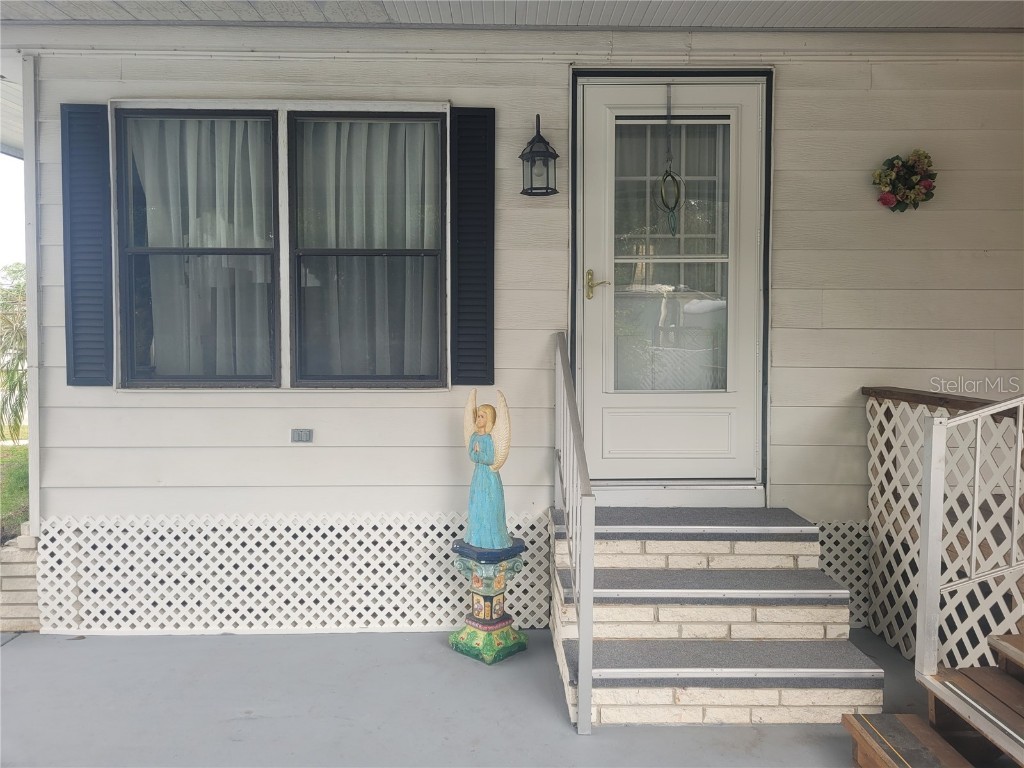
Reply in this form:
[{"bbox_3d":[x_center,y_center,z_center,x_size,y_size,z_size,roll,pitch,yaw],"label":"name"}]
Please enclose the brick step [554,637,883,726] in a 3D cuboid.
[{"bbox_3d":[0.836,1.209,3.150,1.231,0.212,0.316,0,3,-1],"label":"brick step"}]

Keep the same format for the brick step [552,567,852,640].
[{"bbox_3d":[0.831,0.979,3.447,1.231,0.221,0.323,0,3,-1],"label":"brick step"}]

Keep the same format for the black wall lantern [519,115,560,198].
[{"bbox_3d":[0.132,-1.123,3.780,0.197,0.400,0.230,0,3,-1],"label":"black wall lantern"}]

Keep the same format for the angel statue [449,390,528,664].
[{"bbox_3d":[-0.106,0.659,3.722,0.290,1.257,0.290,2,3,39],"label":"angel statue"}]

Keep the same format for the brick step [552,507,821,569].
[{"bbox_3d":[0.826,0.752,3.791,1.231,0.203,0.401,0,3,-1],"label":"brick step"}]

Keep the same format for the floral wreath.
[{"bbox_3d":[1.982,-1.024,3.880,0.326,0.310,0.100,0,3,-1],"label":"floral wreath"}]

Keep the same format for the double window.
[{"bbox_3d":[-1.167,-0.684,3.890,1.652,1.390,0.080,0,3,-1],"label":"double window"}]

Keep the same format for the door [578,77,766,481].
[{"bbox_3d":[0.817,-0.536,3.928,0.961,2.038,0.060,0,3,-1],"label":"door"}]

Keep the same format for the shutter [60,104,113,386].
[{"bbox_3d":[-2.135,-0.697,3.864,0.238,1.399,0.030,0,3,-1],"label":"shutter"}]

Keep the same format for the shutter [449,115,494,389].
[{"bbox_3d":[-0.199,-0.696,3.895,0.224,1.389,0.030,0,3,-1],"label":"shutter"}]

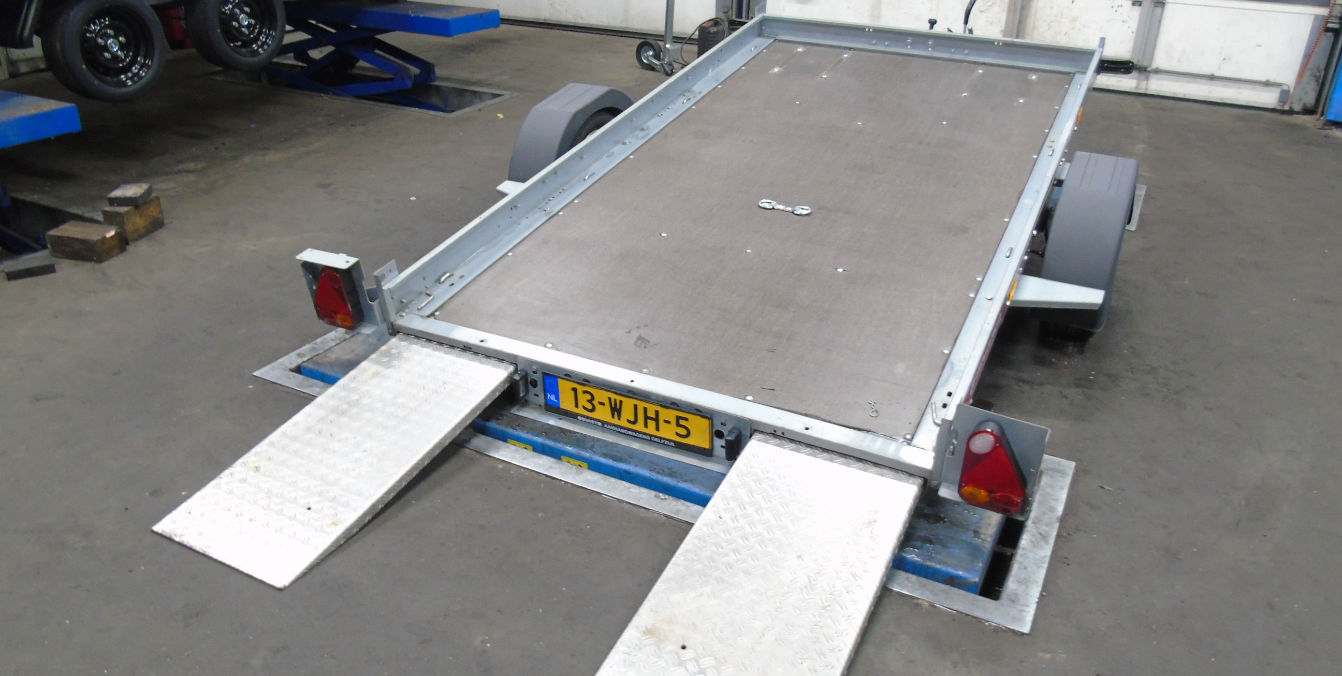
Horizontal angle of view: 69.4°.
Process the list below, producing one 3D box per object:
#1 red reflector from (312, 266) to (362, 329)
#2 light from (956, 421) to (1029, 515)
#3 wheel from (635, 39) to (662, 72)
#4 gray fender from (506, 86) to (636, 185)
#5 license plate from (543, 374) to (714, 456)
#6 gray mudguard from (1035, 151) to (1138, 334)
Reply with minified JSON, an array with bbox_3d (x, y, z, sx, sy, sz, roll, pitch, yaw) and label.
[{"bbox_3d":[-0.997,-0.136,2.884,0.140,0.215,0.055,14,38,23],"label":"red reflector"},{"bbox_3d":[0.716,0.282,2.120,0.140,0.215,0.055,14,38,23],"label":"light"},{"bbox_3d":[-0.162,-2.083,7.151,0.205,0.205,0.060,24,35,38],"label":"wheel"},{"bbox_3d":[-0.390,-0.827,3.994,0.215,0.350,0.780,14,38,23],"label":"gray fender"},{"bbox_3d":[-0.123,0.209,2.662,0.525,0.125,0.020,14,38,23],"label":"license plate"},{"bbox_3d":[1.399,-0.386,3.200,0.215,0.350,0.780,14,38,23],"label":"gray mudguard"}]

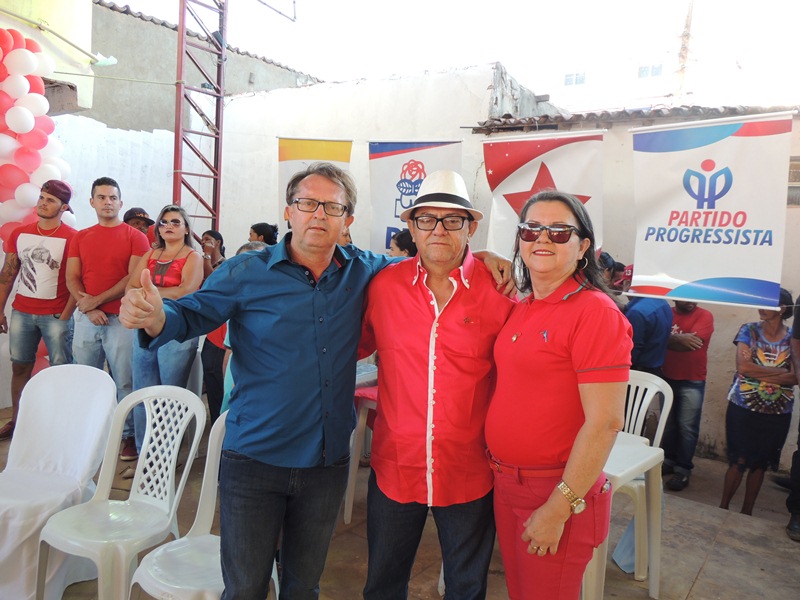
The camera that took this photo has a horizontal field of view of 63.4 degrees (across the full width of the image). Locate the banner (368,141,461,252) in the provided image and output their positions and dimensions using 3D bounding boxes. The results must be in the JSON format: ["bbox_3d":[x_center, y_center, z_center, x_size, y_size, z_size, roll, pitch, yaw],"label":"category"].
[{"bbox_3d":[0.083,-0.769,5.431,0.900,1.120,0.040,6,4,34],"label":"banner"}]

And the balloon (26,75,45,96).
[{"bbox_3d":[-2.701,-1.556,4.750,0.200,0.205,0.200,3,3,0],"label":"balloon"}]

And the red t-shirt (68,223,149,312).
[{"bbox_3d":[-1.734,-0.187,3.850,0.490,0.570,0.270,2,3,-21],"label":"red t-shirt"}]

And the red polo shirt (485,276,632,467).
[{"bbox_3d":[0.399,0.185,1.750,0.450,0.510,0.290,6,4,35],"label":"red polo shirt"}]

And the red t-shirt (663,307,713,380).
[{"bbox_3d":[2.220,0.340,5.050,0.480,0.590,0.280,5,4,29],"label":"red t-shirt"}]

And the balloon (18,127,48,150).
[{"bbox_3d":[-2.662,-1.169,4.700,0.215,0.190,0.205,3,3,0],"label":"balloon"}]

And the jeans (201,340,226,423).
[{"bbox_3d":[-1.358,0.664,4.750,0.240,0.850,0.310,1,4,-37],"label":"jeans"}]

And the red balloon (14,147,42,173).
[{"bbox_3d":[-2.698,-1.017,4.700,0.205,0.200,0.205,3,3,0],"label":"red balloon"}]

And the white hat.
[{"bbox_3d":[0.120,-0.296,1.870,0.250,0.135,0.285,1,6,1],"label":"white hat"}]

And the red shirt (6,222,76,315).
[{"bbox_3d":[-2.438,-0.214,4.400,0.480,0.640,0.280,-2,7,-24],"label":"red shirt"}]

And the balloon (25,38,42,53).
[{"bbox_3d":[-2.784,-1.855,4.850,0.220,0.230,0.220,-3,7,-30],"label":"balloon"}]

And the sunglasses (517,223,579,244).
[{"bbox_3d":[0.414,-0.182,1.770,0.147,0.054,0.150,4,7,28],"label":"sunglasses"}]

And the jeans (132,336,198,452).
[{"bbox_3d":[-1.433,0.543,3.970,0.410,0.930,0.290,-1,7,-18],"label":"jeans"}]

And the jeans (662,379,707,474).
[{"bbox_3d":[2.234,0.942,5.100,0.380,0.920,0.290,6,8,35],"label":"jeans"}]

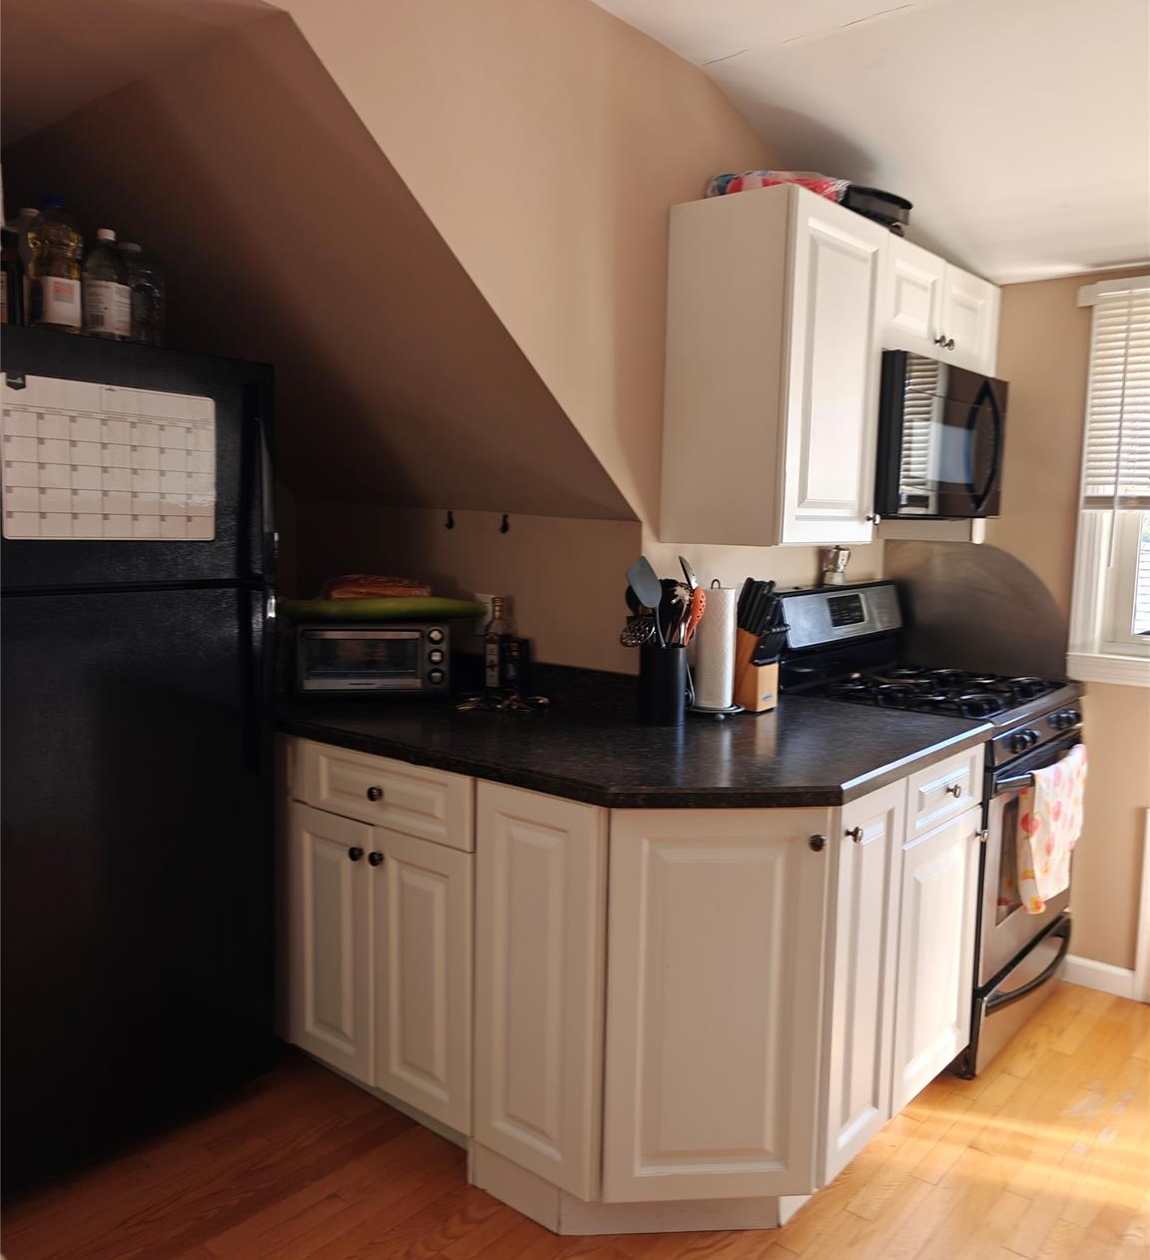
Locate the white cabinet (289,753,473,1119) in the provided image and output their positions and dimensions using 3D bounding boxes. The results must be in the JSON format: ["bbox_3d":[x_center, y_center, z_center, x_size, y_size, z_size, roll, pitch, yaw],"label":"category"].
[{"bbox_3d":[-0.290,0.655,2.557,0.625,0.797,0.580,5,8,38],"label":"white cabinet"}]

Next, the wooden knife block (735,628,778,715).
[{"bbox_3d":[0.465,0.101,2.700,0.128,0.212,0.095,6,8,41],"label":"wooden knife block"}]

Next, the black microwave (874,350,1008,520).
[{"bbox_3d":[0.921,-0.534,2.963,0.390,0.413,0.740,6,8,41],"label":"black microwave"}]

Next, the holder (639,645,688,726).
[{"bbox_3d":[0.222,0.137,2.473,0.120,0.185,0.120,1,6,0],"label":"holder"}]

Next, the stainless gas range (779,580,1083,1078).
[{"bbox_3d":[1.036,0.493,2.995,0.685,1.210,0.745,6,8,41],"label":"stainless gas range"}]

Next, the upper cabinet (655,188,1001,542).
[{"bbox_3d":[0.756,-0.632,2.805,0.335,0.769,1.240,6,8,41],"label":"upper cabinet"}]

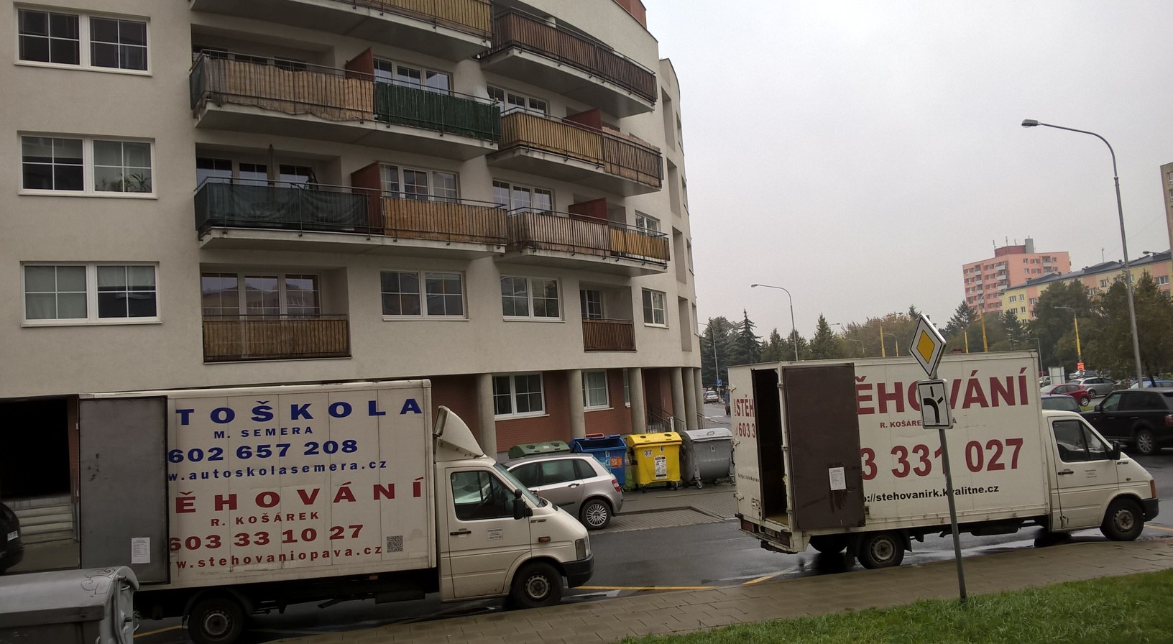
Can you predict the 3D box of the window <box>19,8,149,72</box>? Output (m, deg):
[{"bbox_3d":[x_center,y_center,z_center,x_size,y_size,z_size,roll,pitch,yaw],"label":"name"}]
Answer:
[{"bbox_3d":[-11.068,-6.211,20.611,2.505,1.213,0.150,-2,-5,-26],"label":"window"}]

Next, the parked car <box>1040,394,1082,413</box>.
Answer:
[{"bbox_3d":[18.290,3.590,36.930,1.700,1.470,4.150,-5,-4,5],"label":"parked car"}]

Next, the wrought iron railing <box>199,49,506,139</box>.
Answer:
[{"bbox_3d":[-5.637,-5.267,23.052,7.851,1.210,1.698,0,-6,-41],"label":"wrought iron railing"}]

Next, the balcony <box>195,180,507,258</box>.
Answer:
[{"bbox_3d":[-5.497,-2.425,23.042,7.713,1.330,1.520,0,-6,-40],"label":"balcony"}]

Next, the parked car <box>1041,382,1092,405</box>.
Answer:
[{"bbox_3d":[27.251,4.319,54.533,4.100,1.460,1.720,-4,-4,2],"label":"parked car"}]

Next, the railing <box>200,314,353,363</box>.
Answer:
[{"bbox_3d":[-7.216,0.362,22.005,3.517,1.065,0.100,-1,-6,-39],"label":"railing"}]

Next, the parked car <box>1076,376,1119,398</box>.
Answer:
[{"bbox_3d":[39.797,5.075,72.919,4.800,1.700,1.900,-3,-5,-18],"label":"parked car"}]

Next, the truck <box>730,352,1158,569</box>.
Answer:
[{"bbox_3d":[5.708,2.034,14.707,6.495,3.069,2.141,-2,-4,-13],"label":"truck"}]

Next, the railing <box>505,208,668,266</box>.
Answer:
[{"bbox_3d":[0.057,-2.375,28.734,1.601,1.190,7.625,-7,-6,34],"label":"railing"}]

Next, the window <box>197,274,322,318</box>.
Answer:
[{"bbox_3d":[-7.953,-0.182,23.005,2.970,2.130,0.120,-1,-6,-36],"label":"window"}]

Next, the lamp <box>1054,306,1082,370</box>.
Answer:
[{"bbox_3d":[51.747,2.698,100.000,2.400,8.600,0.300,-4,-5,0],"label":"lamp"}]

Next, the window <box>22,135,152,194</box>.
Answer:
[{"bbox_3d":[-10.866,-3.426,20.393,2.505,1.213,0.150,-2,-5,-26],"label":"window"}]

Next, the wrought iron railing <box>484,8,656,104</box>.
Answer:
[{"bbox_3d":[-0.324,-7.983,29.233,1.685,1.210,7.544,-7,-5,36],"label":"wrought iron railing"}]

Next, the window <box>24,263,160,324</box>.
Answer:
[{"bbox_3d":[-10.584,-0.642,20.007,2.529,1.261,0.150,-2,-5,-28],"label":"window"}]

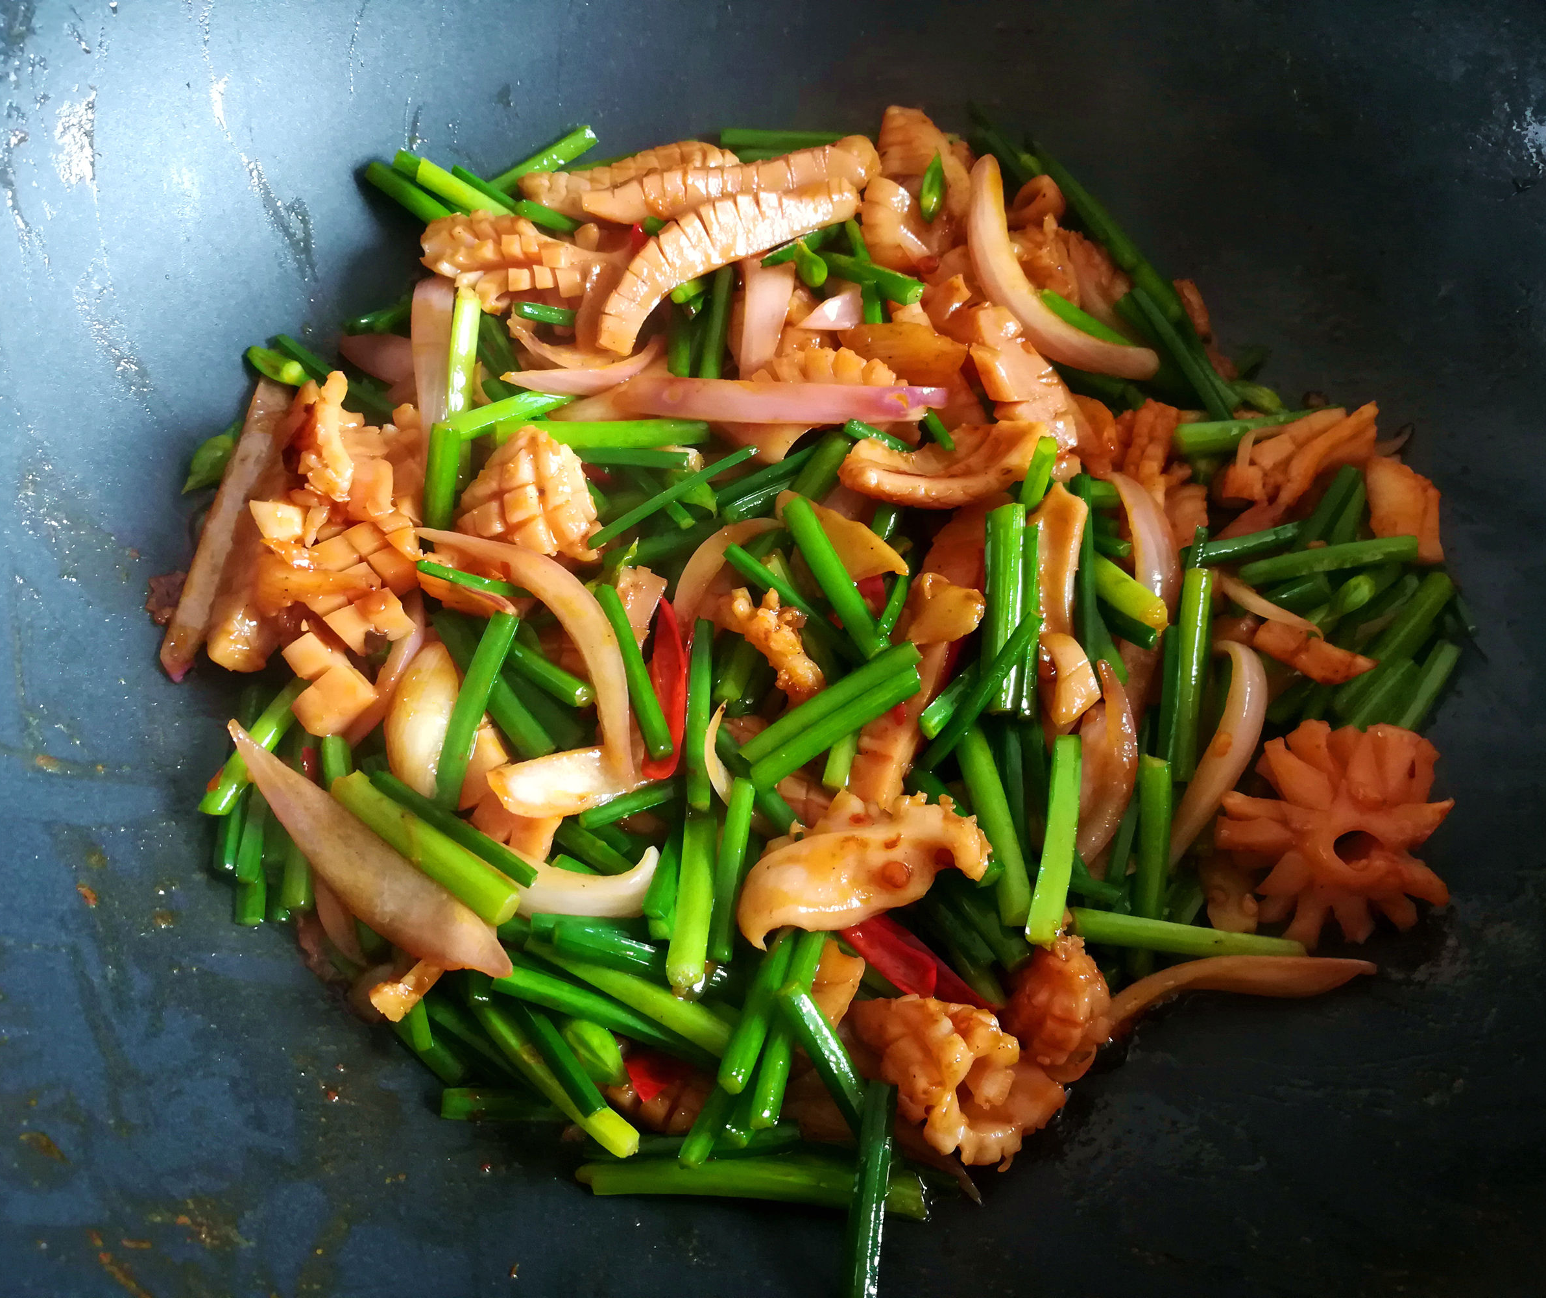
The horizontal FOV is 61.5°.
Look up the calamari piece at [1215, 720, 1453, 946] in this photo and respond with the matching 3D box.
[{"bbox_3d":[0.112,0.037,0.262,0.045,0.024,0.043,-6,69,18],"label":"calamari piece"}]

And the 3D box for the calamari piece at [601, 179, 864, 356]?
[{"bbox_3d":[-0.010,-0.089,0.302,0.064,0.017,0.020,-34,69,-15],"label":"calamari piece"}]

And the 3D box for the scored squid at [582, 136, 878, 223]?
[{"bbox_3d":[-0.010,-0.112,0.312,0.071,0.013,0.013,-11,65,-5],"label":"scored squid"}]

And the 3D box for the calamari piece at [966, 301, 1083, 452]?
[{"bbox_3d":[0.056,-0.061,0.292,0.016,0.013,0.034,-21,66,-10],"label":"calamari piece"}]

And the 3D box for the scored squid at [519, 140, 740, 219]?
[{"bbox_3d":[-0.034,-0.115,0.318,0.053,0.012,0.013,-14,65,-7],"label":"scored squid"}]

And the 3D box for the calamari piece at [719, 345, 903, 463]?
[{"bbox_3d":[0.009,-0.055,0.295,0.041,0.018,0.022,-1,64,0],"label":"calamari piece"}]

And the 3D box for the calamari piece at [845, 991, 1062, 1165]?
[{"bbox_3d":[0.035,0.082,0.248,0.038,0.024,0.027,15,65,7],"label":"calamari piece"}]

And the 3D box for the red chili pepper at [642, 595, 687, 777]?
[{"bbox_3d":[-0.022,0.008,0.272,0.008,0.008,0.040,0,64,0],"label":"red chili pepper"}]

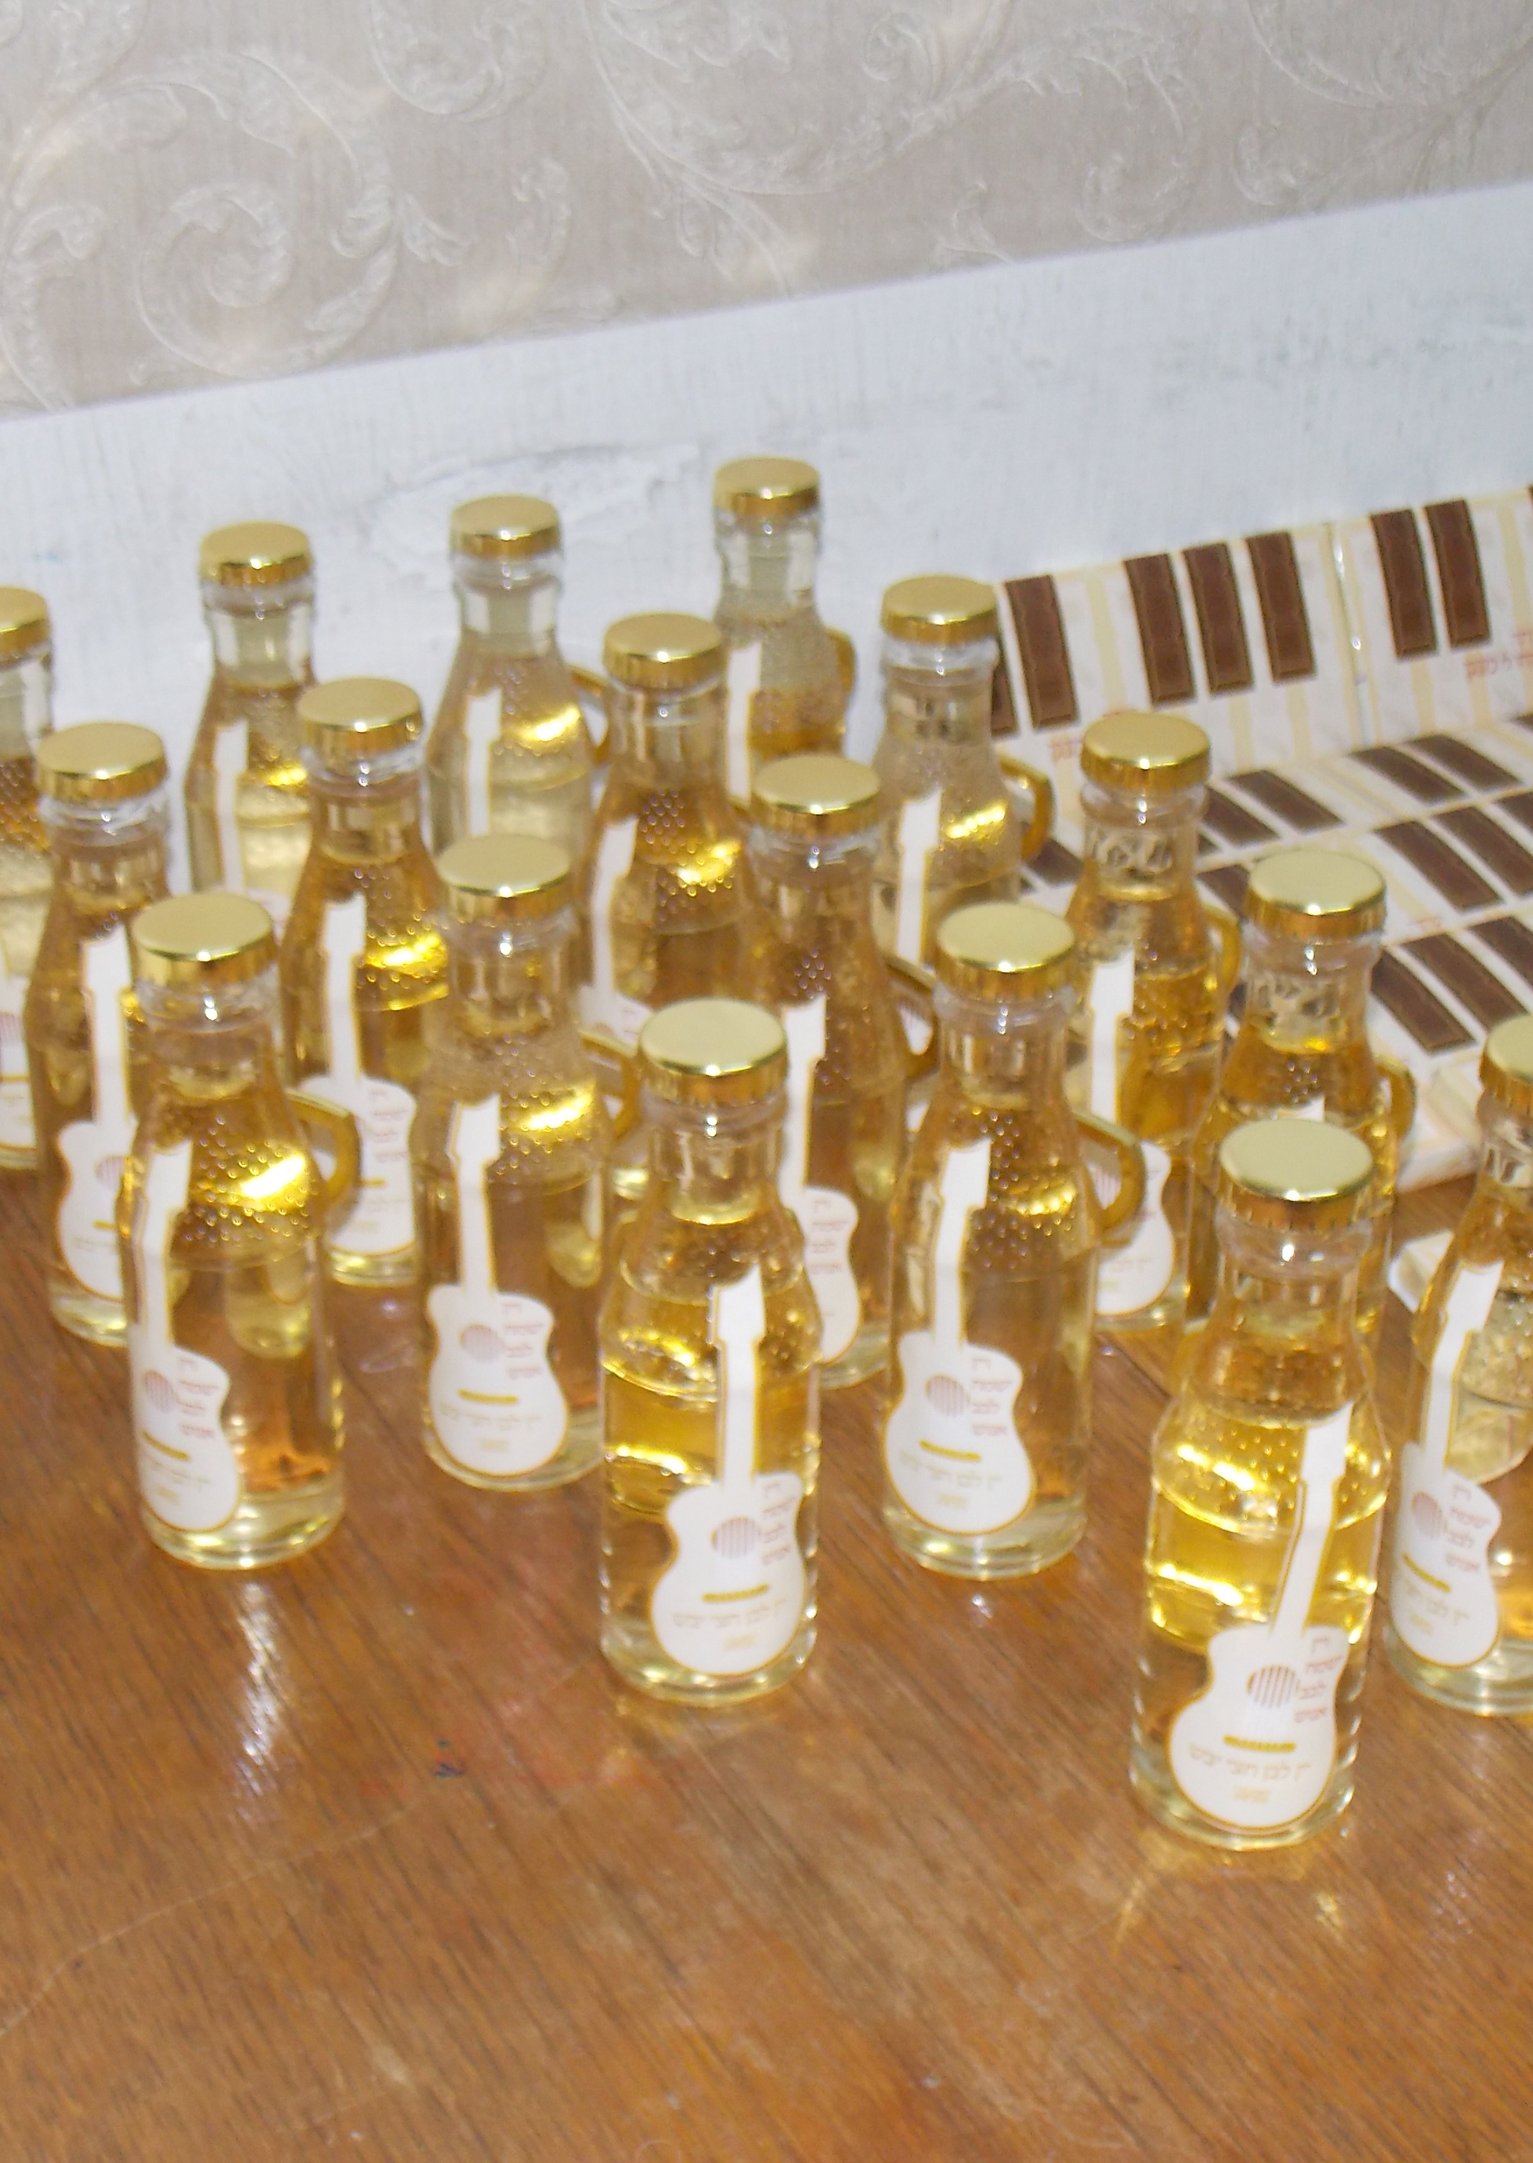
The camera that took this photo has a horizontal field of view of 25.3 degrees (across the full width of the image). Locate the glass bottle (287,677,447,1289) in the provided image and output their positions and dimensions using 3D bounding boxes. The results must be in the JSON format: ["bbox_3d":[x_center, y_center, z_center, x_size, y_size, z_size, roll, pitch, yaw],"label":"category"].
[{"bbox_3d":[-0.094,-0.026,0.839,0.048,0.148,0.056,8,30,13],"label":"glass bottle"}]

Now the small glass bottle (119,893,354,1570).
[{"bbox_3d":[-0.107,0.028,0.707,0.044,0.141,0.059,19,34,30],"label":"small glass bottle"}]

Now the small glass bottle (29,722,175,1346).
[{"bbox_3d":[-0.144,-0.014,0.781,0.044,0.141,0.059,6,29,9],"label":"small glass bottle"}]

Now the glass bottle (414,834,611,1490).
[{"bbox_3d":[-0.052,0.014,0.734,0.044,0.141,0.059,10,30,17],"label":"glass bottle"}]

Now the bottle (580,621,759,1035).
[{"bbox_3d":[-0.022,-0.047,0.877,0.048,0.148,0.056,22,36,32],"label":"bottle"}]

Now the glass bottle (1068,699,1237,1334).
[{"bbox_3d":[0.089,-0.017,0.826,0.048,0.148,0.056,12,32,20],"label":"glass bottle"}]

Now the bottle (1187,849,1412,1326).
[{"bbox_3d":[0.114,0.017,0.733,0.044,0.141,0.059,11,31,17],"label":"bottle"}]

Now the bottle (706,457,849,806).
[{"bbox_3d":[0.003,-0.101,0.942,0.044,0.141,0.059,14,32,22],"label":"bottle"}]

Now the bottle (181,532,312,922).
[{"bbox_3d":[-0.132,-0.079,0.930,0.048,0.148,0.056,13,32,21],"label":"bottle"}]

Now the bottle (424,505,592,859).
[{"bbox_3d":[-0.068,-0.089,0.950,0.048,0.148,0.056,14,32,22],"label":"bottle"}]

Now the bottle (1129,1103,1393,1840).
[{"bbox_3d":[0.092,0.071,0.635,0.044,0.141,0.059,-1,29,-3],"label":"bottle"}]

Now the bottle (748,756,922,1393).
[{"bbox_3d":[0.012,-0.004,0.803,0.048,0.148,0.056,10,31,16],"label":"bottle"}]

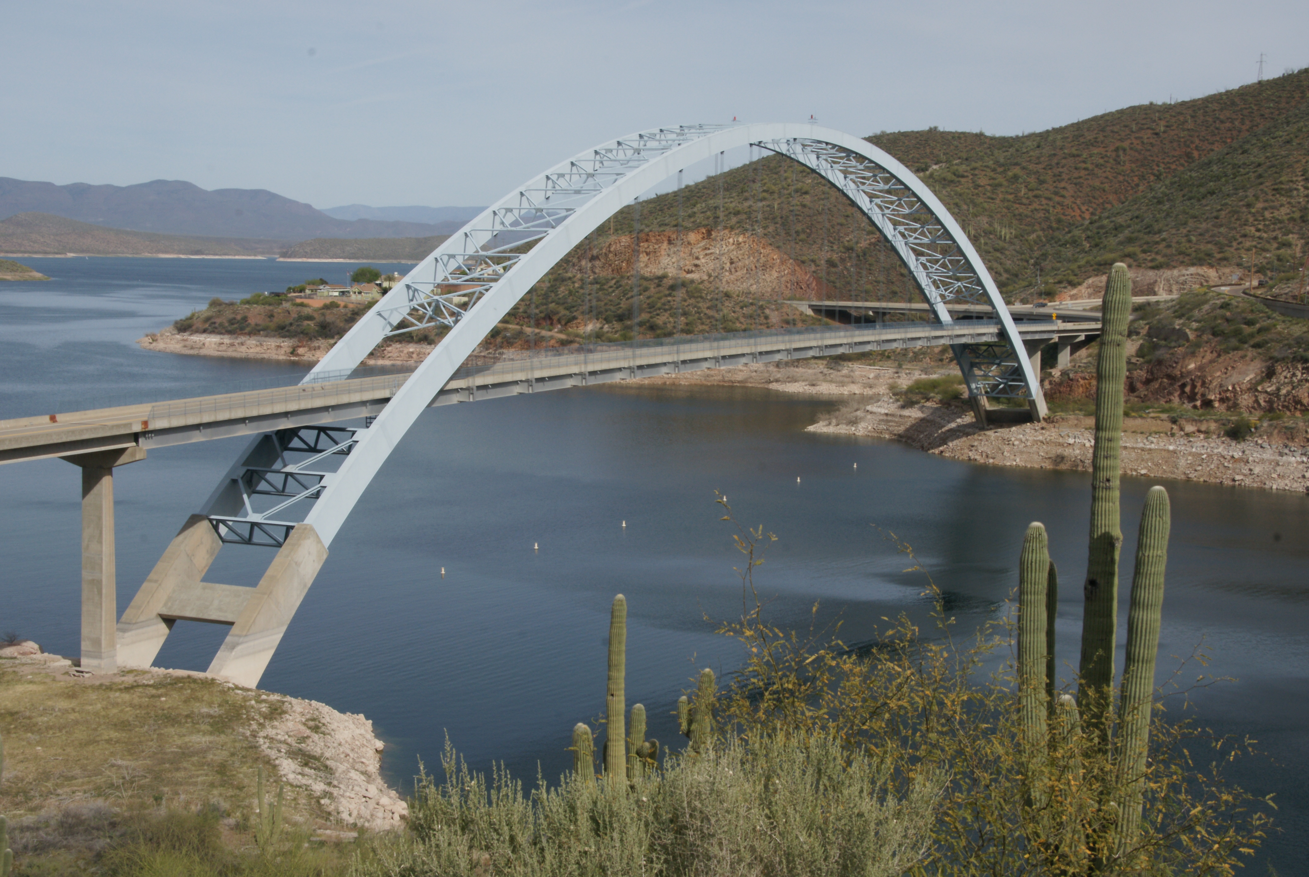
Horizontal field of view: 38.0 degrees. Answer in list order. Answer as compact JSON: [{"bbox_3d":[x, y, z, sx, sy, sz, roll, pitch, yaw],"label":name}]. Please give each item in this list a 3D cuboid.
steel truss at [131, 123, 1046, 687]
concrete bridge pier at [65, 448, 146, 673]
[{"bbox_3d":[20.177,-21.103,347.473,17.238,71.905,323.080,4,6,27],"label":"steel truss"},{"bbox_3d":[-58.191,12.568,199.196,11.623,24.034,2.118,4,6,27],"label":"concrete bridge pier"}]

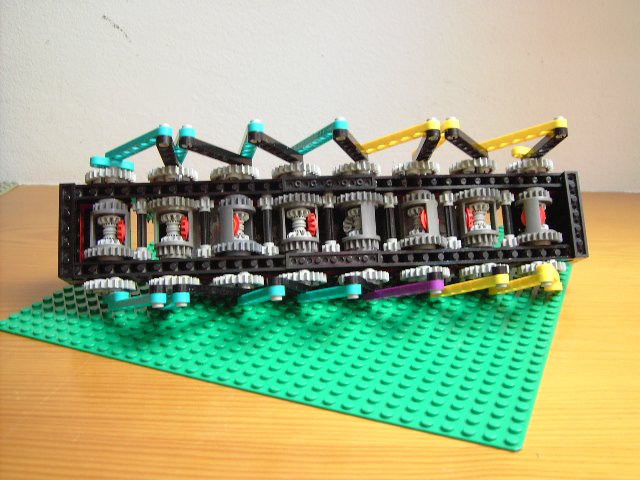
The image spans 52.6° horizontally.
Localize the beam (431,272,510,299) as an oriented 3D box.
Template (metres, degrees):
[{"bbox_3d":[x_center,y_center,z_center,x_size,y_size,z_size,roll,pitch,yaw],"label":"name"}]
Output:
[{"bbox_3d":[0.073,0.024,0.322,0.008,0.004,0.056,4,-13,-30],"label":"beam"}]

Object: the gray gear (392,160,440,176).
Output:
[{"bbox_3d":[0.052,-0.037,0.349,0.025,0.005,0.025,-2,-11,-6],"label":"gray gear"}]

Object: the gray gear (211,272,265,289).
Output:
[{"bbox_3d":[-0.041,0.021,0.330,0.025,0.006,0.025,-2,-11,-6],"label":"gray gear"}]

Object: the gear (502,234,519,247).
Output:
[{"bbox_3d":[0.102,0.001,0.347,0.010,0.008,0.010,-2,-11,-6],"label":"gear"}]

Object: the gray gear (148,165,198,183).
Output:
[{"bbox_3d":[-0.075,-0.033,0.336,0.025,0.008,0.025,-2,-12,-5],"label":"gray gear"}]

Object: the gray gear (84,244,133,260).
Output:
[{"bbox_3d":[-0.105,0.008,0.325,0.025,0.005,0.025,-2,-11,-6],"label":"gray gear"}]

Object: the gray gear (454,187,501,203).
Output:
[{"bbox_3d":[0.085,-0.023,0.350,0.025,0.006,0.025,-2,-11,-6],"label":"gray gear"}]

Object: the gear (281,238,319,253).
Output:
[{"bbox_3d":[-0.010,0.005,0.336,0.018,0.007,0.018,-2,-12,-5],"label":"gear"}]

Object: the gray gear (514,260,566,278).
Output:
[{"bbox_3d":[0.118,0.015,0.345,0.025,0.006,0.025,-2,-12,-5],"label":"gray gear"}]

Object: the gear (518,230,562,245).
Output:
[{"bbox_3d":[0.117,0.001,0.345,0.025,0.007,0.025,-2,-12,-5],"label":"gear"}]

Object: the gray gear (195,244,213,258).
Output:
[{"bbox_3d":[-0.058,0.006,0.332,0.010,0.007,0.010,-2,-12,-5],"label":"gray gear"}]

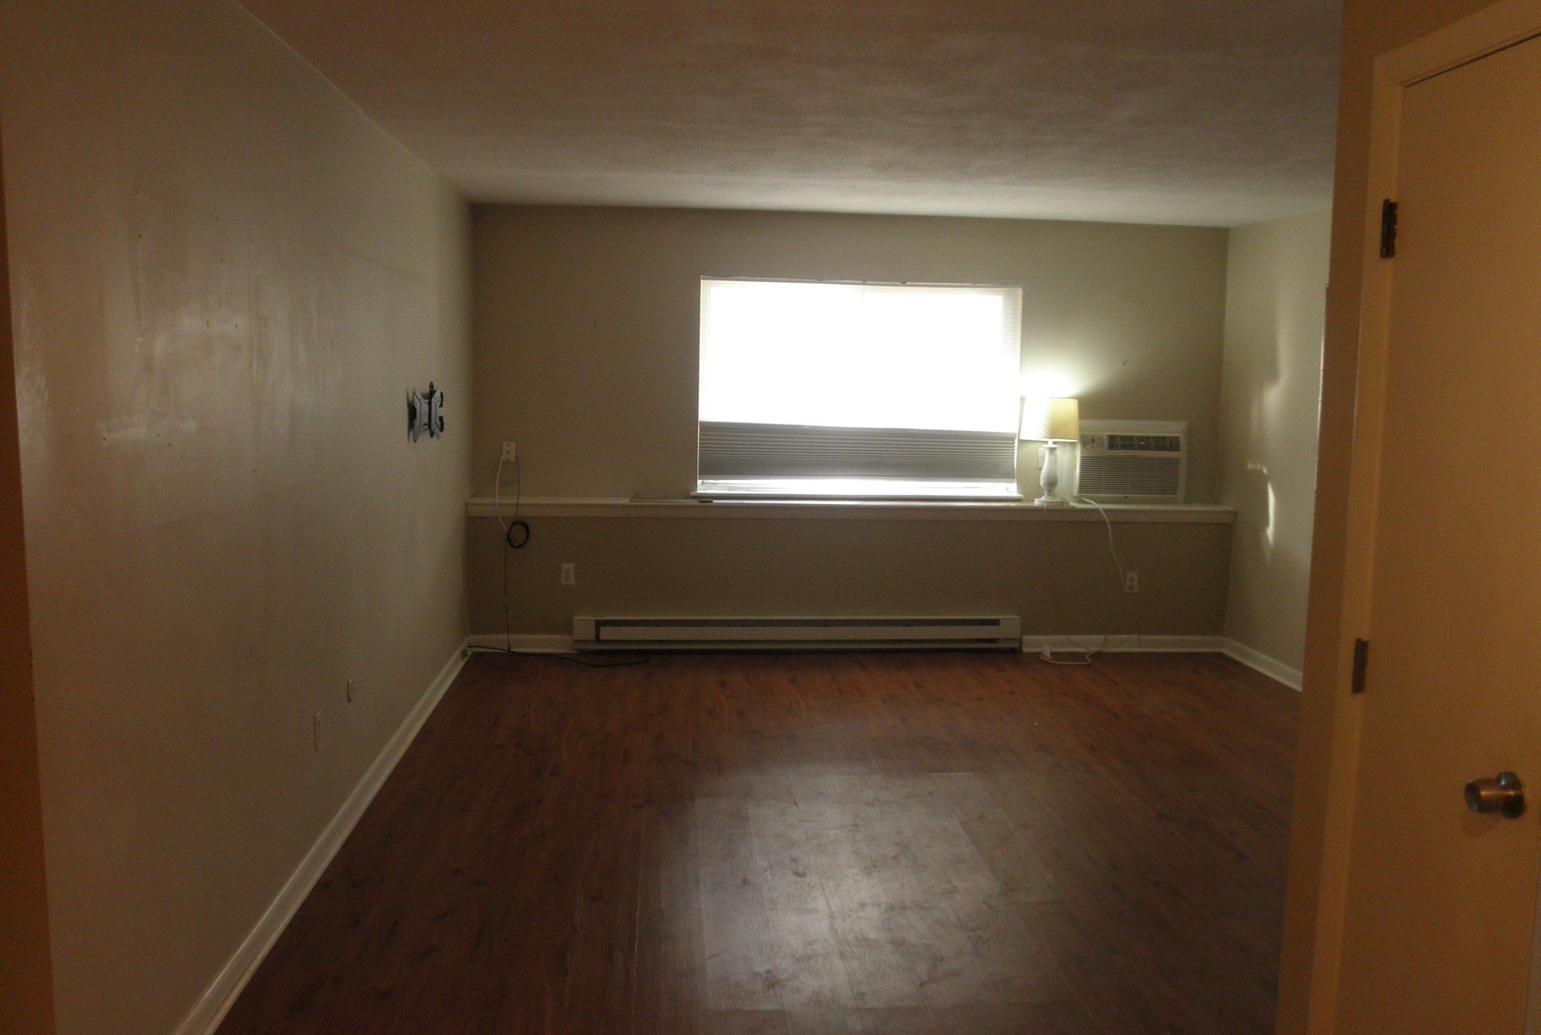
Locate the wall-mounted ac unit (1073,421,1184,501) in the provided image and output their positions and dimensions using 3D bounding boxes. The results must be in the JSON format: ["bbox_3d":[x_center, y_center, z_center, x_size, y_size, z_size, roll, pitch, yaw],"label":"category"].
[{"bbox_3d":[2.052,-0.313,7.140,0.678,0.477,0.206,1,7,-5],"label":"wall-mounted ac unit"}]

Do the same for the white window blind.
[{"bbox_3d":[0.515,-0.709,7.038,1.824,1.217,0.103,1,7,-5],"label":"white window blind"}]

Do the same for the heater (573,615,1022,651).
[{"bbox_3d":[0.162,0.636,6.860,2.463,0.183,0.072,1,7,-5],"label":"heater"}]

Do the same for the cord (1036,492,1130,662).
[{"bbox_3d":[1.745,0.338,6.877,0.522,0.879,0.380,1,7,-5],"label":"cord"}]

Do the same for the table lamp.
[{"bbox_3d":[1.565,-0.362,6.991,0.337,0.609,0.337,1,7,-5],"label":"table lamp"}]

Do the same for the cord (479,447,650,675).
[{"bbox_3d":[-1.109,0.214,6.687,0.915,1.058,0.603,1,7,-5],"label":"cord"}]

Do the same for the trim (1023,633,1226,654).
[{"bbox_3d":[2.009,0.714,7.055,1.175,0.102,0.021,1,7,-5],"label":"trim"}]

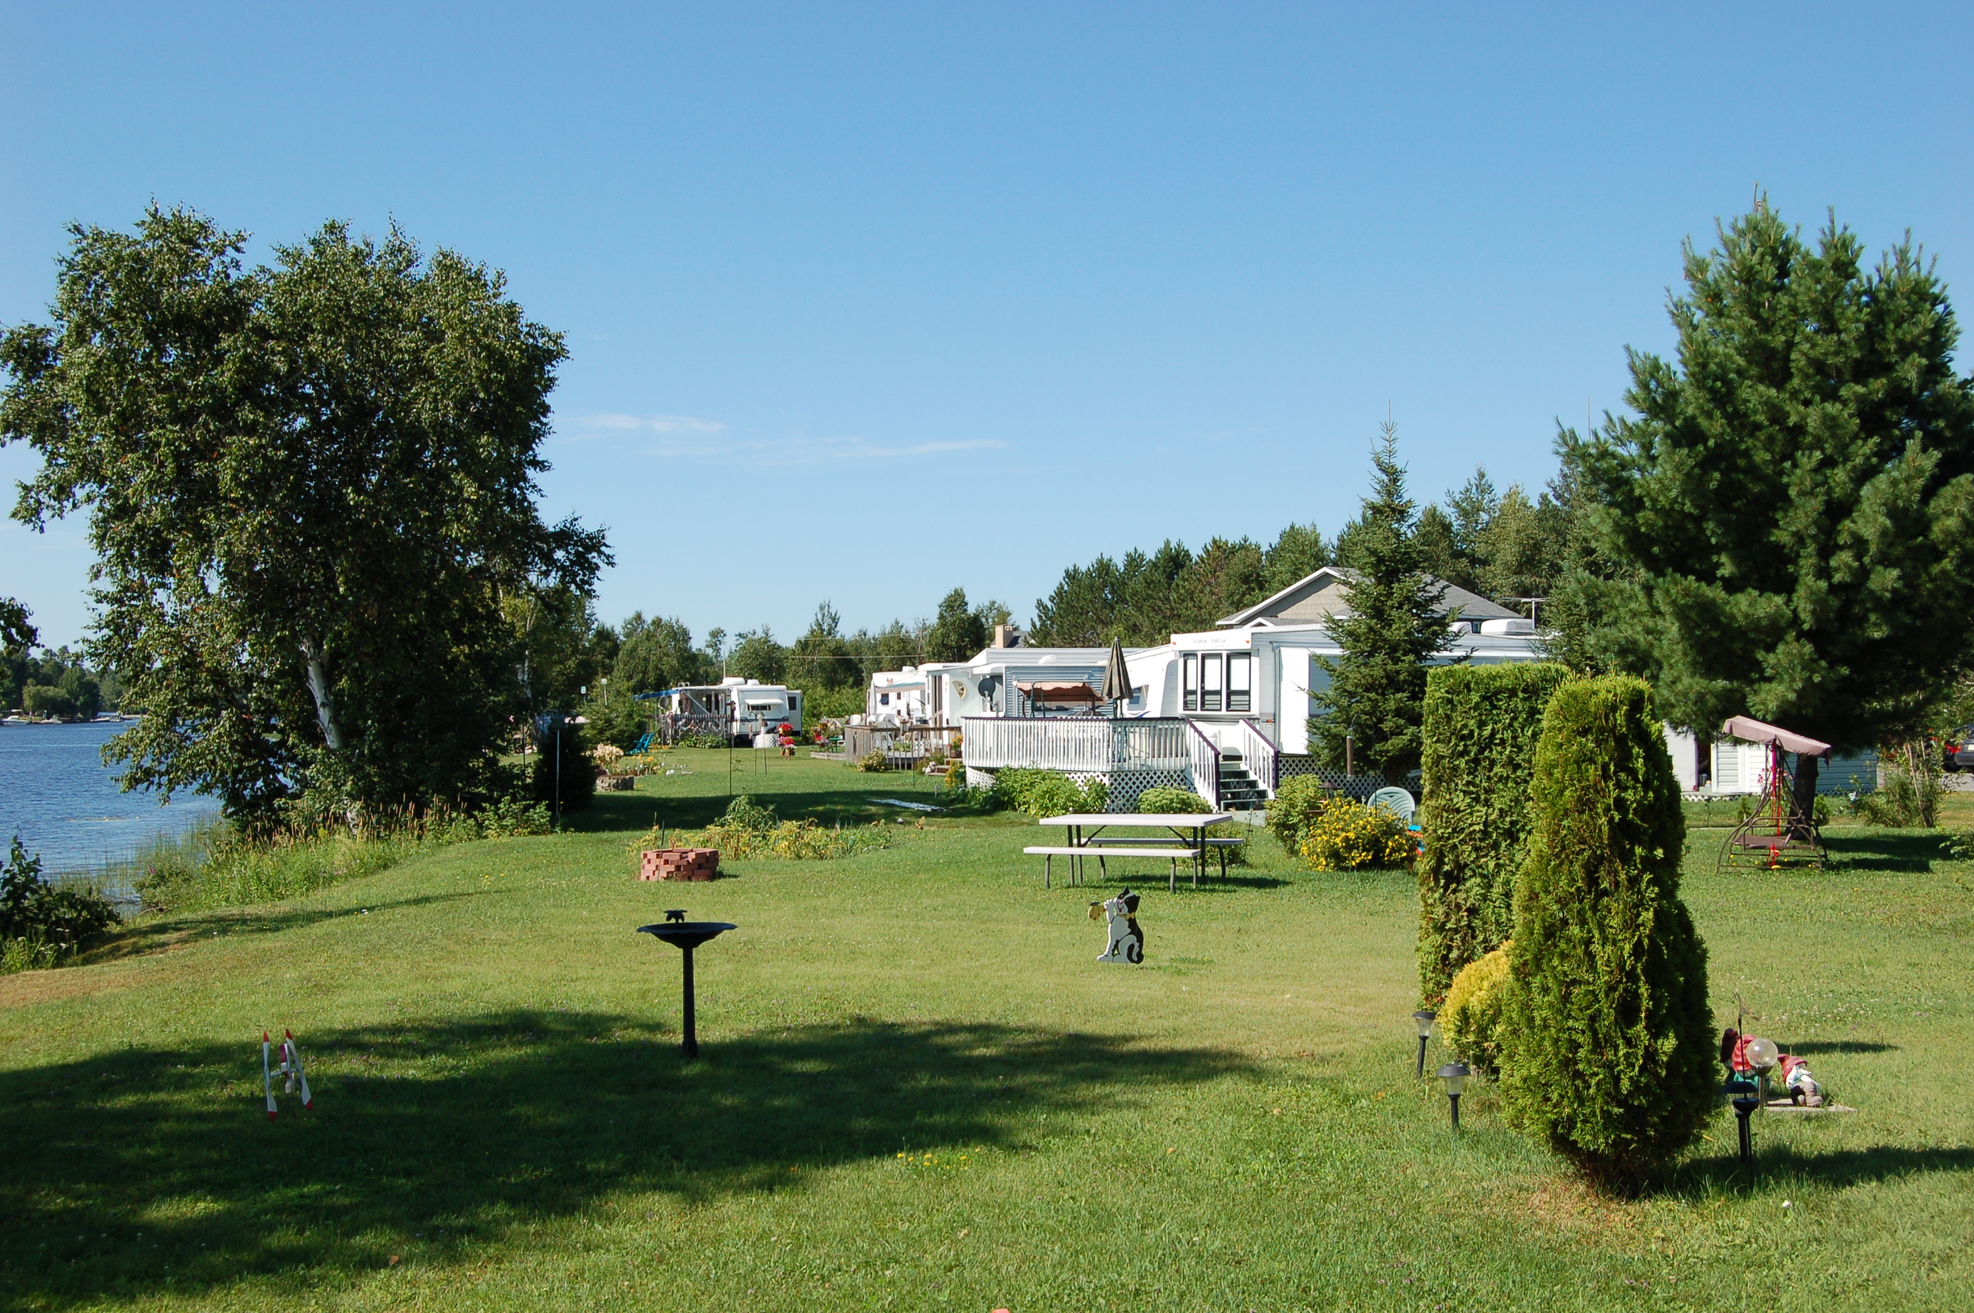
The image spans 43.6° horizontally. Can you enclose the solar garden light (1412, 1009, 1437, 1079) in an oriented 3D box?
[{"bbox_3d":[2.160,1.910,12.200,0.120,0.345,0.120,0,-1,0],"label":"solar garden light"}]

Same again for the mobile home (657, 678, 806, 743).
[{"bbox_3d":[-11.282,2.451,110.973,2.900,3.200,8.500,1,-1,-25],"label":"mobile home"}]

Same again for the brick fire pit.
[{"bbox_3d":[-3.248,2.198,26.092,0.860,0.310,0.860,0,-1,0],"label":"brick fire pit"}]

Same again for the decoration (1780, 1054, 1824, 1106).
[{"bbox_3d":[3.668,1.915,11.114,0.180,0.235,0.150,-1,-1,37],"label":"decoration"}]

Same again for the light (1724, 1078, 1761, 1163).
[{"bbox_3d":[3.010,1.860,9.830,0.140,0.355,0.140,0,-1,0],"label":"light"}]

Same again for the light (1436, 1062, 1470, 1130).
[{"bbox_3d":[2.020,1.900,10.650,0.145,0.310,0.145,0,-1,0],"label":"light"}]

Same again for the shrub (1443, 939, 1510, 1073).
[{"bbox_3d":[2.652,1.749,12.448,0.720,0.660,0.700,0,-1,0],"label":"shrub"}]

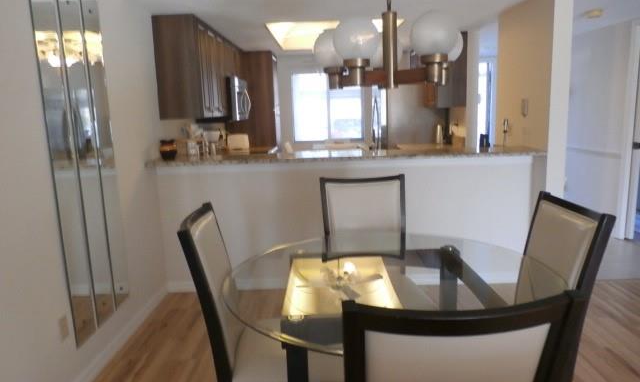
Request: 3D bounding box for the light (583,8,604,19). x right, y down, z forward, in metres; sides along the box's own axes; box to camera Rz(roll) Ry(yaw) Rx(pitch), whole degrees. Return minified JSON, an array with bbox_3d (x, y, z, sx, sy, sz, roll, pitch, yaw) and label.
[{"bbox_3d":[2.354,-1.517,3.969,0.170,0.050,0.170,-2,10,1],"label":"light"}]

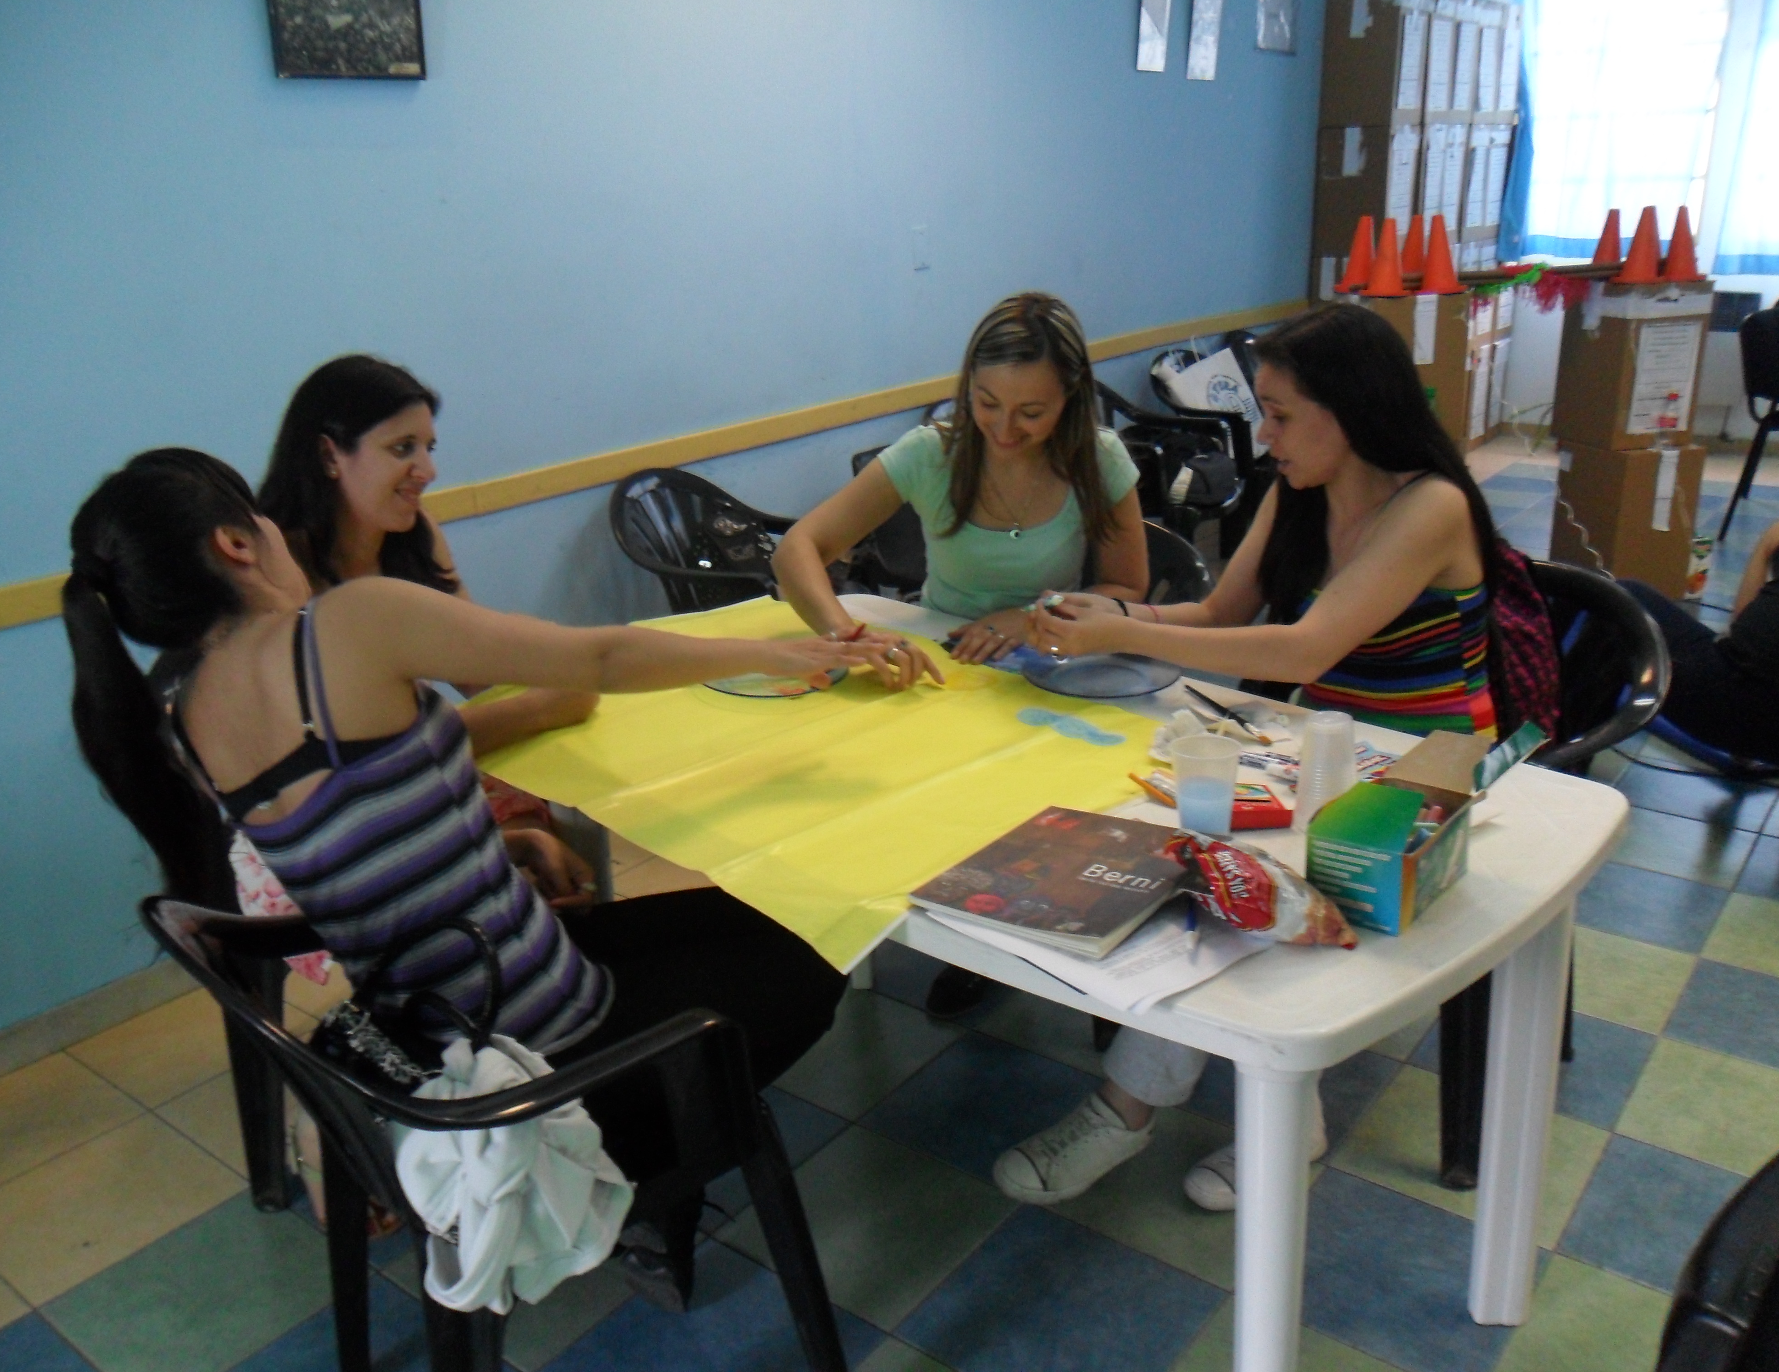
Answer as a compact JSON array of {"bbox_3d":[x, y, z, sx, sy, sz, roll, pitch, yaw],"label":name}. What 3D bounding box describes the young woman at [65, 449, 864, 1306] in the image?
[{"bbox_3d":[-0.325,0.249,1.908,1.100,1.170,0.760,-14,22,-32],"label":"young woman"}]

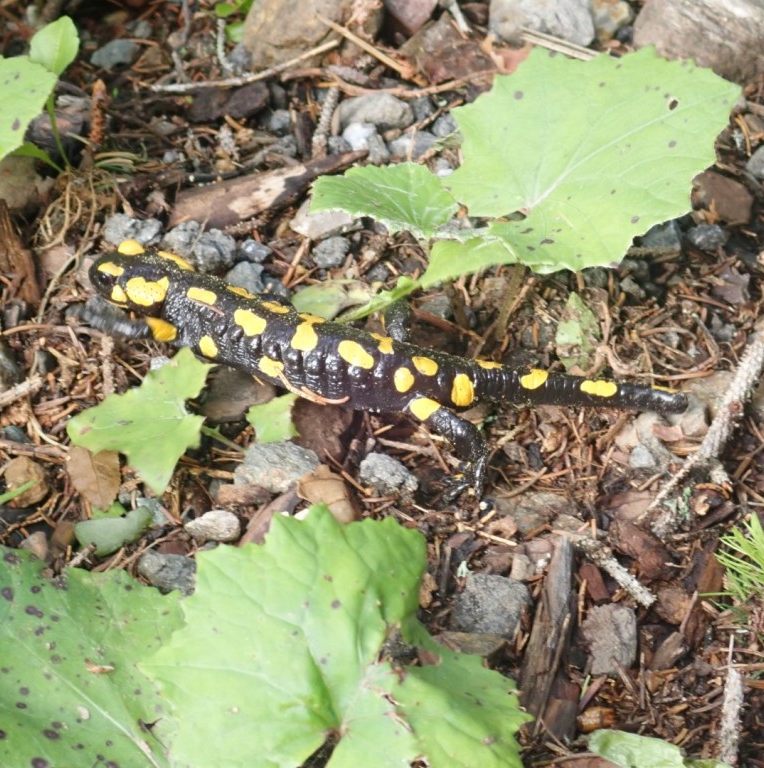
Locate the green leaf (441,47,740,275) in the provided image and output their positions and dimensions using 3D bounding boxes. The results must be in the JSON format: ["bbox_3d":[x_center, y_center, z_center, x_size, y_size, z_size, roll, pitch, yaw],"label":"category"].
[{"bbox_3d":[0.068,-0.074,0.920,0.101,0.020,0.091,-29,58,-21],"label":"green leaf"}]

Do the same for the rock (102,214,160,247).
[{"bbox_3d":[-0.076,-0.046,0.896,0.018,0.009,0.012,0,47,0],"label":"rock"}]

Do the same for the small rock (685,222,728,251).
[{"bbox_3d":[0.103,-0.046,0.932,0.013,0.008,0.009,0,52,0],"label":"small rock"}]

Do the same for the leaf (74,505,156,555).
[{"bbox_3d":[-0.077,0.043,0.859,0.022,0.007,0.014,-18,54,-14],"label":"leaf"}]

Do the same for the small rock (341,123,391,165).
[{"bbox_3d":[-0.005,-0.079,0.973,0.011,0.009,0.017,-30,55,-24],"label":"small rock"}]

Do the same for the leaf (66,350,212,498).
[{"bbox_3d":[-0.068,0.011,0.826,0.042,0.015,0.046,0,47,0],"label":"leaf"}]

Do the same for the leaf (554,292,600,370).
[{"bbox_3d":[0.061,-0.016,0.918,0.014,0.006,0.030,-4,48,-3],"label":"leaf"}]

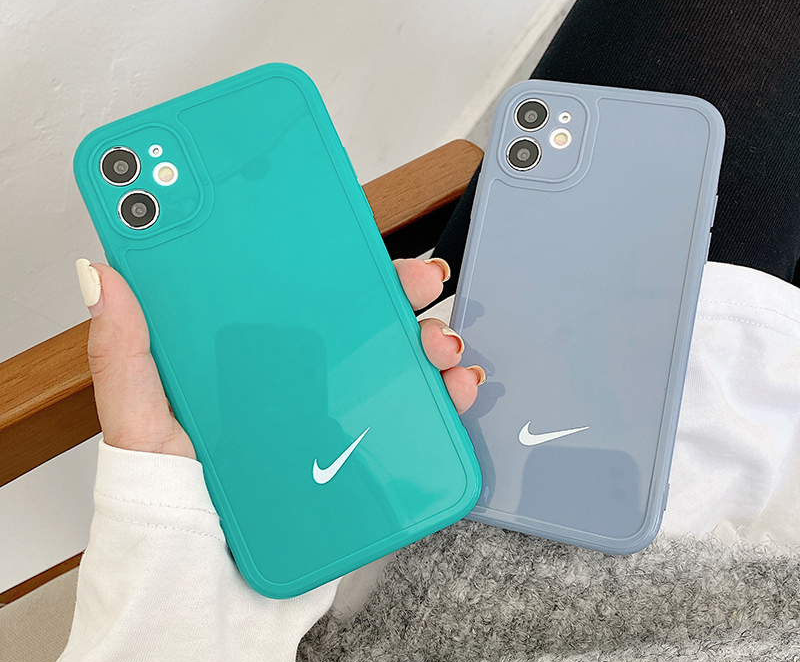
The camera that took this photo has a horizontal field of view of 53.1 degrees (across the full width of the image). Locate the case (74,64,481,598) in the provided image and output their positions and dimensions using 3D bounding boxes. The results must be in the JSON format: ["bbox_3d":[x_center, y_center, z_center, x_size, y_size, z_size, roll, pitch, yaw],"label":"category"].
[{"bbox_3d":[-0.037,-0.002,0.248,0.080,0.012,0.154,-23,88,-8],"label":"case"}]

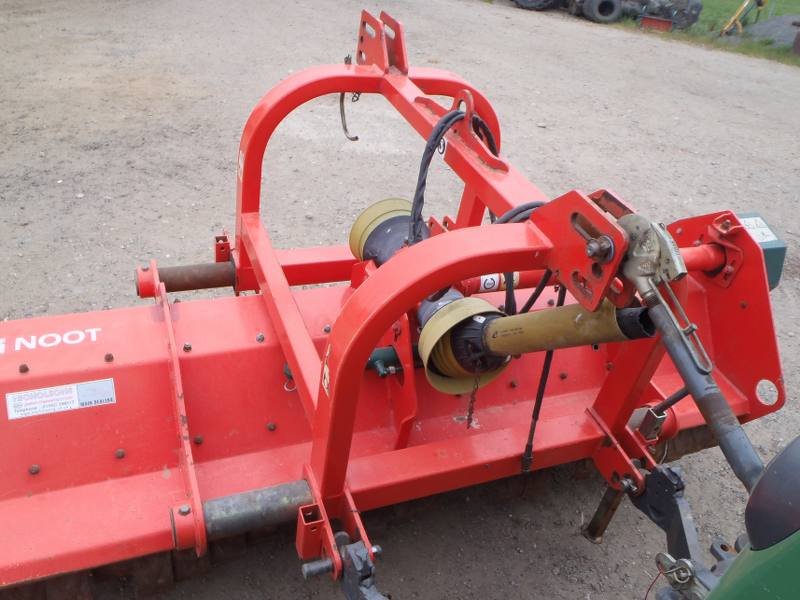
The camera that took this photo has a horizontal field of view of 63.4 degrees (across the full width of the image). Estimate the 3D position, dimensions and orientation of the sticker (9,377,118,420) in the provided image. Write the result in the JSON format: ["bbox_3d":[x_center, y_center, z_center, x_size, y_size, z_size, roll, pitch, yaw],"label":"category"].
[{"bbox_3d":[-0.851,0.249,1.631,0.243,0.063,0.005,-6,2,-21],"label":"sticker"}]

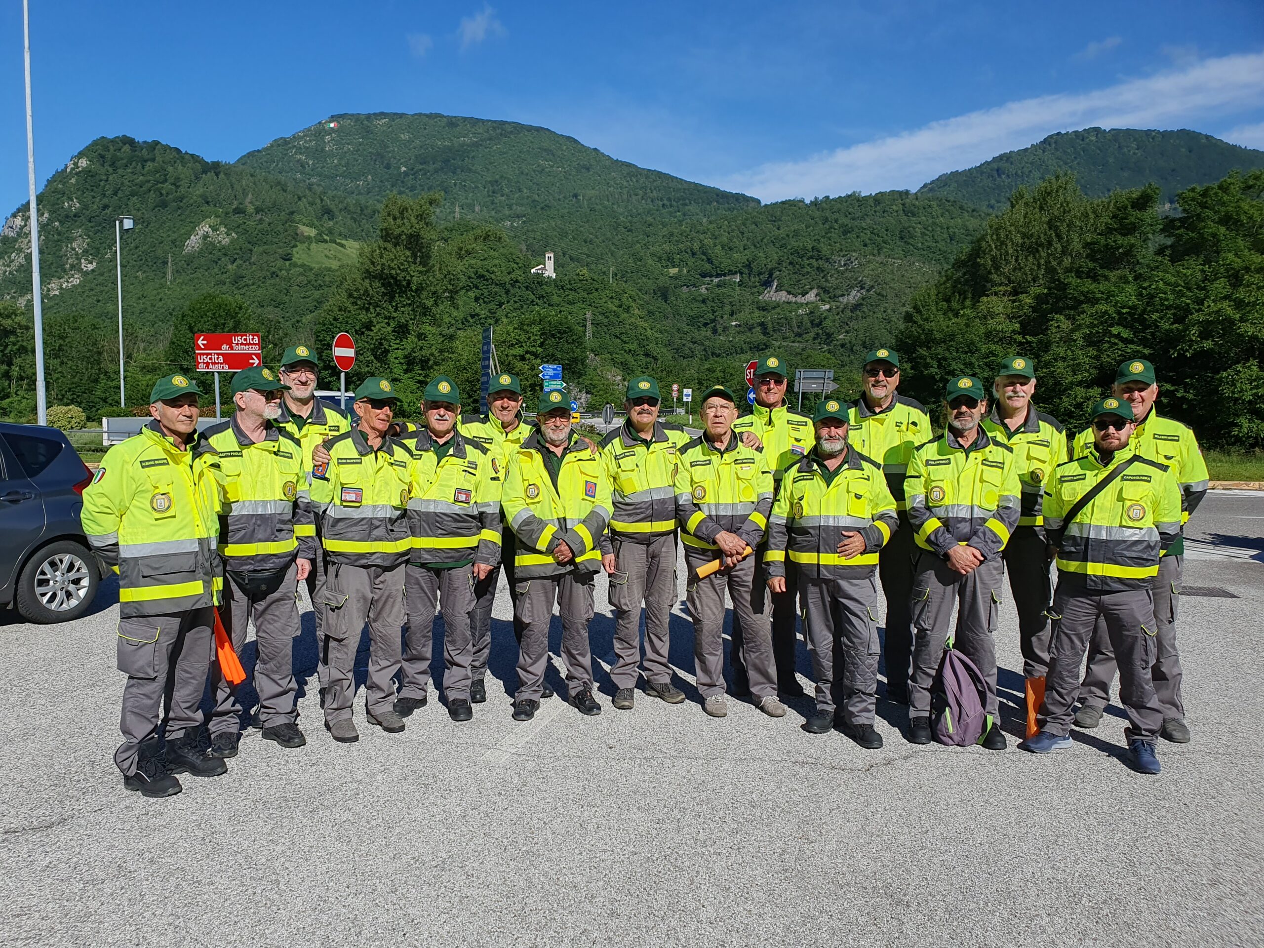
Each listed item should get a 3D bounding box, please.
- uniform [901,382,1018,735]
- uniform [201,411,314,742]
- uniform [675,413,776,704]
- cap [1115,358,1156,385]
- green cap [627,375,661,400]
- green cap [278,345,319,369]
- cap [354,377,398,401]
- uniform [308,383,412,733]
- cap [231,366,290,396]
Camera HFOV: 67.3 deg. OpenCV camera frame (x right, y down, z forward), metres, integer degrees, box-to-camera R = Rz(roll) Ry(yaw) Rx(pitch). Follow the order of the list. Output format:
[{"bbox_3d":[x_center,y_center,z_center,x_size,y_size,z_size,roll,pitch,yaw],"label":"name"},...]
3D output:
[{"bbox_3d":[1.614,0.406,4.584,0.560,1.753,0.360,2,4,24],"label":"uniform"},{"bbox_3d":[-1.739,0.472,4.418,0.510,1.542,0.370,-2,5,-30],"label":"uniform"},{"bbox_3d":[0.483,0.473,5.020,0.540,1.480,0.370,0,3,1],"label":"uniform"},{"bbox_3d":[2.453,-0.498,4.628,0.180,0.130,0.260,3,5,27],"label":"cap"},{"bbox_3d":[0.062,-0.467,5.160,0.185,0.135,0.265,0,3,0],"label":"green cap"},{"bbox_3d":[-1.726,-0.608,4.930,0.190,0.130,0.260,-2,4,-27],"label":"green cap"},{"bbox_3d":[-1.255,-0.414,4.660,0.265,0.130,0.185,3,4,42],"label":"cap"},{"bbox_3d":[-1.353,0.403,4.702,0.550,1.724,0.370,-3,4,-36],"label":"uniform"},{"bbox_3d":[-1.759,-0.438,4.480,0.270,0.135,0.185,1,4,20],"label":"cap"}]

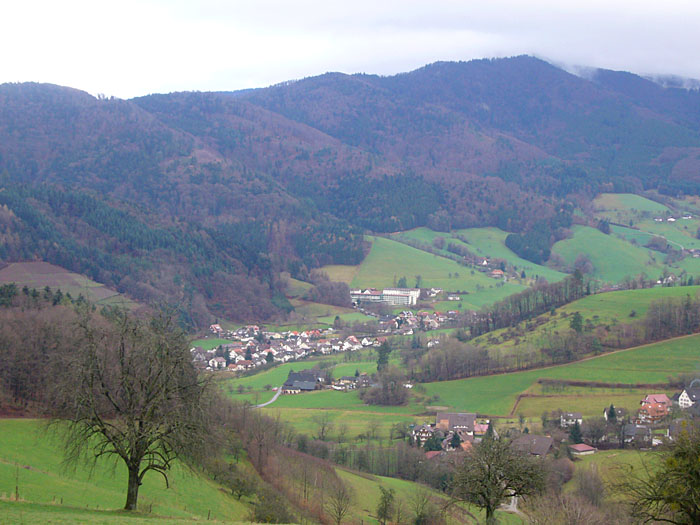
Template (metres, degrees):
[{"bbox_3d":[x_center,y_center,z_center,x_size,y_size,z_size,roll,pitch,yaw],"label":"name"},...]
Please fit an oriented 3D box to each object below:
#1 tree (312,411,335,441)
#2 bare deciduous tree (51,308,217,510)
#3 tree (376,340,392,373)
[{"bbox_3d":[-14.230,87.550,630.000,11.800,16.200,11.800,0,1,0],"label":"tree"},{"bbox_3d":[-15.690,10.650,85.000,12.000,14.700,11.500,0,1,0],"label":"bare deciduous tree"},{"bbox_3d":[25.000,68.850,850.000,10.800,24.500,10.800,0,1,0],"label":"tree"}]

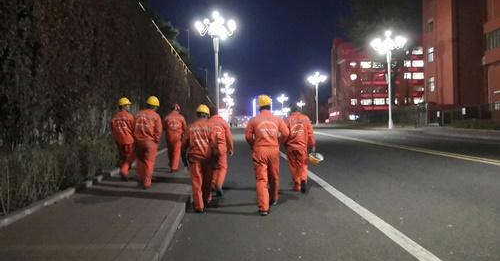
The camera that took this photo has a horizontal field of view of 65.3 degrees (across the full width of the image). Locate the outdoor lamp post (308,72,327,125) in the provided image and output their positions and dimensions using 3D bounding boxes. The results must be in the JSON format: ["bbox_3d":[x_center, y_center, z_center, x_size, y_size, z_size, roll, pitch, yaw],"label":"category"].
[{"bbox_3d":[11.648,-5.404,67.000,3.000,9.300,3.000,-2,2,-2],"label":"outdoor lamp post"}]

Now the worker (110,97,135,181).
[{"bbox_3d":[-2.692,0.192,8.300,0.550,1.770,0.480,-2,1,3],"label":"worker"}]

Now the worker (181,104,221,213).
[{"bbox_3d":[-0.792,0.426,6.300,0.620,1.700,0.550,-2,2,-2],"label":"worker"}]

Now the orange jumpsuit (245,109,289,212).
[{"bbox_3d":[0.267,0.345,6.120,0.660,1.790,0.560,-2,2,-2],"label":"orange jumpsuit"}]

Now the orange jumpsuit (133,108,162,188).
[{"bbox_3d":[-1.935,0.223,7.420,0.560,1.760,0.540,-2,2,-2],"label":"orange jumpsuit"}]

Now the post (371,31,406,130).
[{"bbox_3d":[14.308,-5.128,40.000,3.300,9.950,3.300,-2,1,-2],"label":"post"}]

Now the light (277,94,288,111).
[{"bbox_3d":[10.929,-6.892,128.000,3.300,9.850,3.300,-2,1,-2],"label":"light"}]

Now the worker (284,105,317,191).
[{"bbox_3d":[0.939,0.332,7.400,0.620,1.720,0.520,-2,1,-2],"label":"worker"}]

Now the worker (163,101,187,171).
[{"bbox_3d":[-1.853,0.195,9.700,0.550,1.720,0.500,-2,2,-2],"label":"worker"}]

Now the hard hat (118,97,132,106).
[{"bbox_3d":[-2.654,-0.611,8.300,0.280,0.160,0.220,-2,2,-30],"label":"hard hat"}]

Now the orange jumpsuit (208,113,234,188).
[{"bbox_3d":[-0.598,0.398,7.400,0.560,1.440,0.480,-2,1,-1],"label":"orange jumpsuit"}]

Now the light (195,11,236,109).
[{"bbox_3d":[-2.583,-4.412,31.000,3.200,10.000,3.200,-2,1,-2],"label":"light"}]

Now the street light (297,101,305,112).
[{"bbox_3d":[18.046,-5.871,138.000,2.900,9.000,2.900,-2,2,-2],"label":"street light"}]

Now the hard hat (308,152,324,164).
[{"bbox_3d":[1.253,0.513,7.350,0.280,0.160,0.220,28,22,0],"label":"hard hat"}]

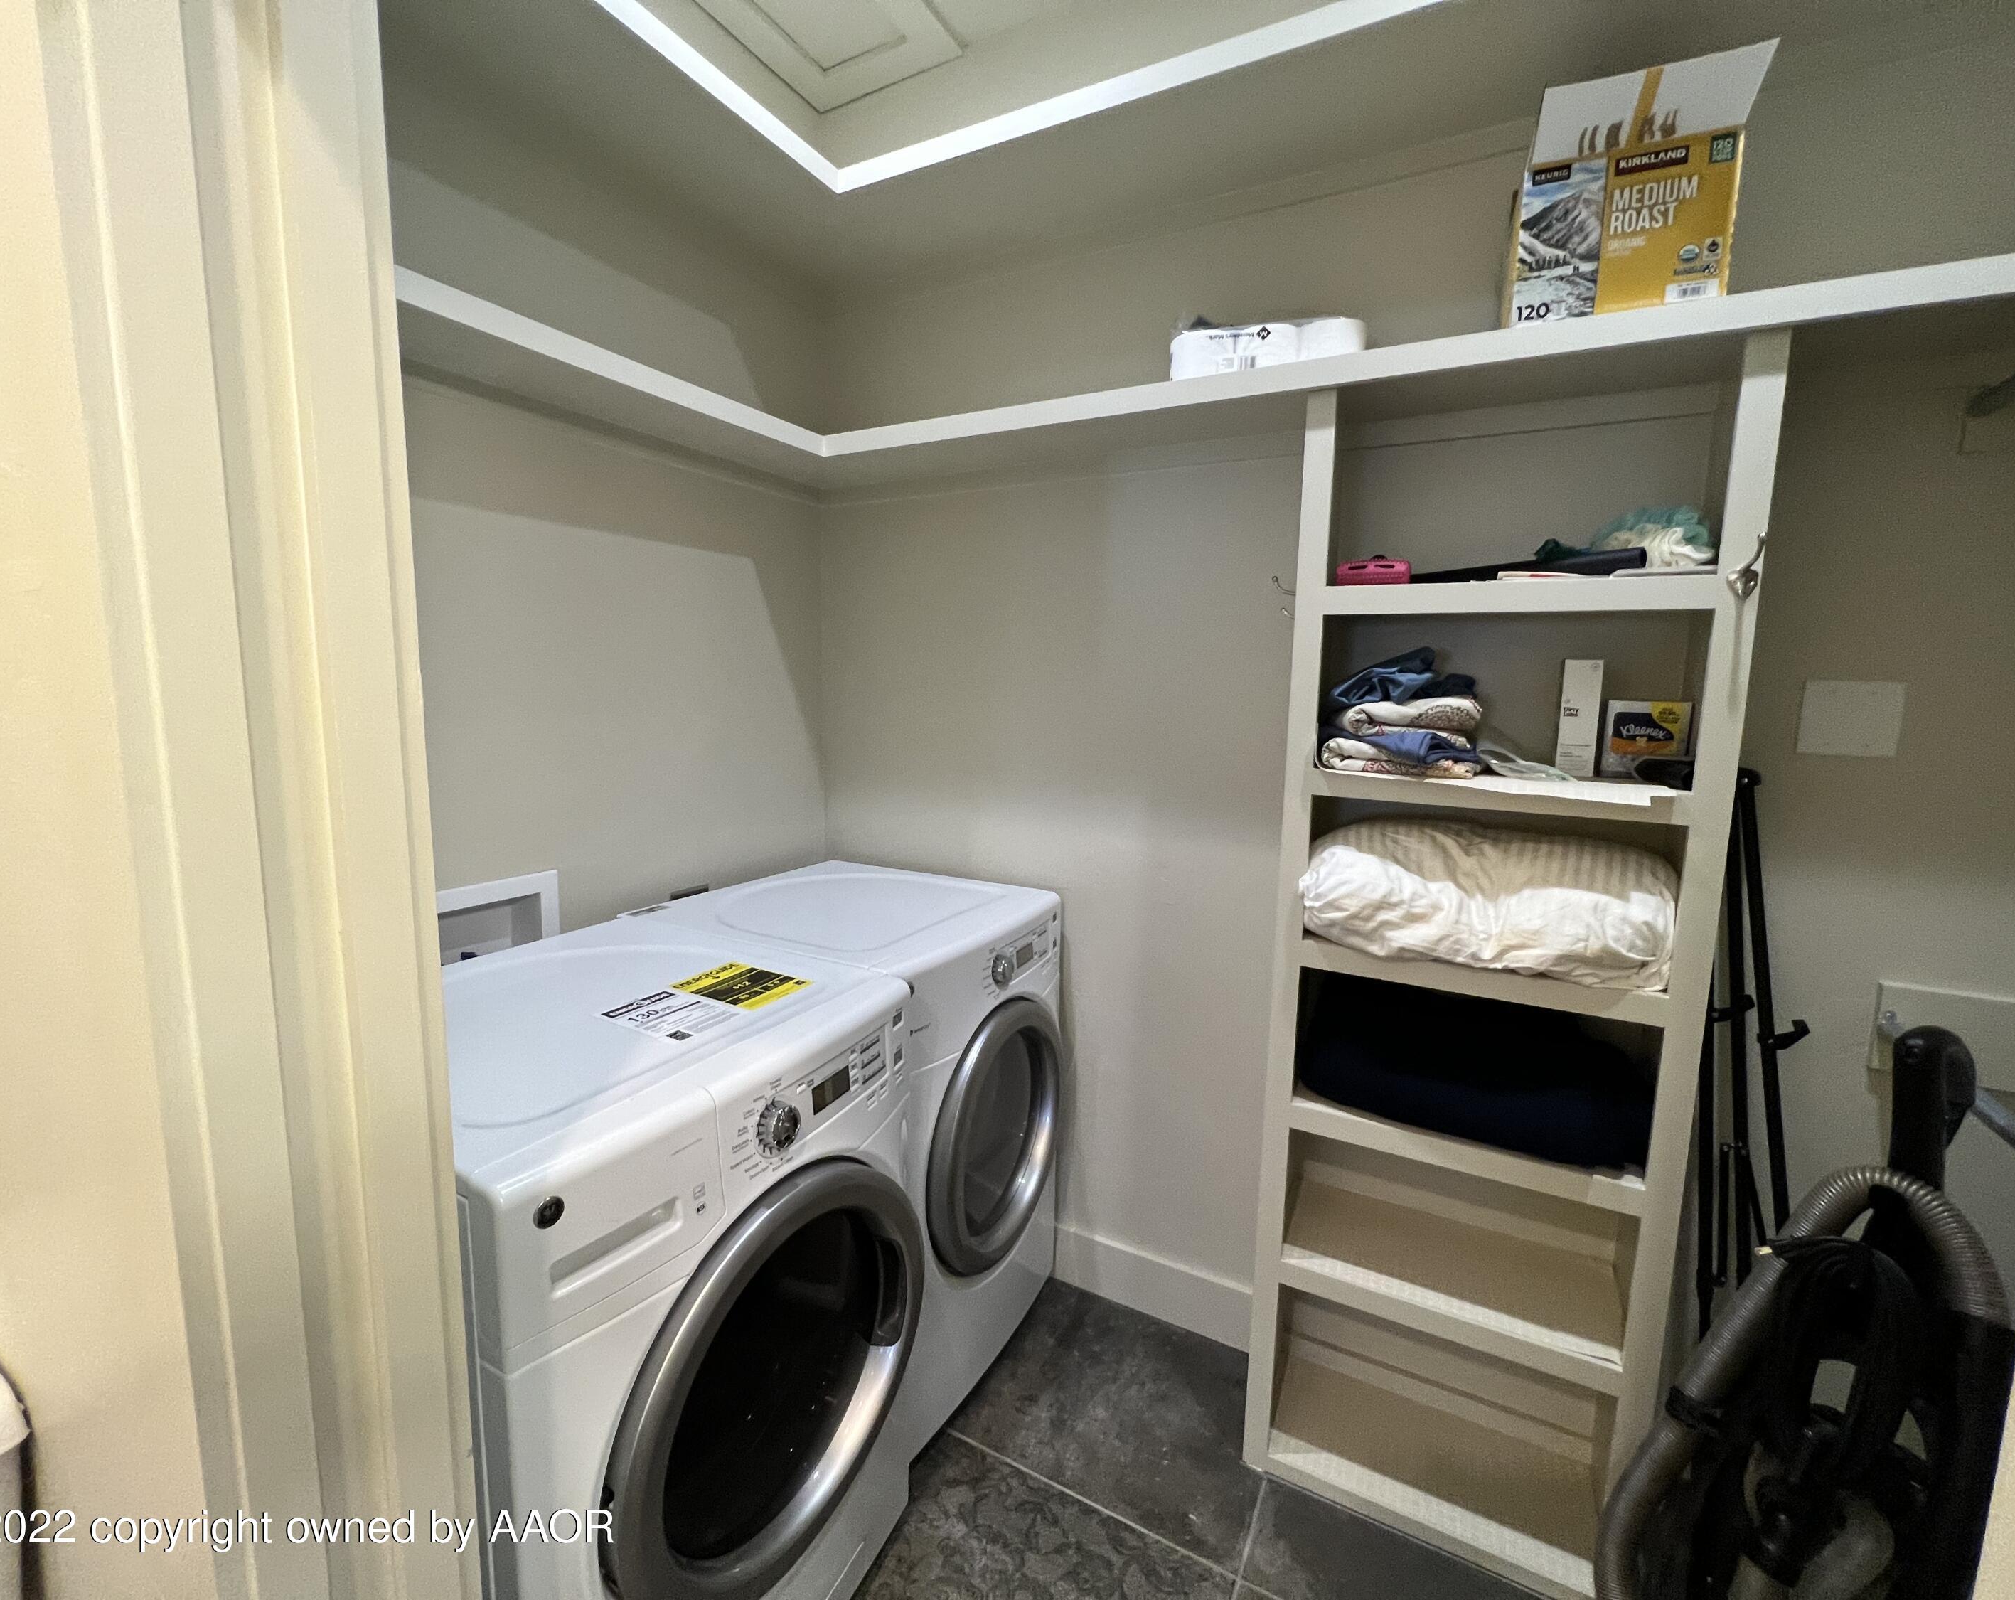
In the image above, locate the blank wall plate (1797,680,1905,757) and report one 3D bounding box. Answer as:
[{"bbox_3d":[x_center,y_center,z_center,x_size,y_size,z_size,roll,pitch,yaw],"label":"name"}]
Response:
[{"bbox_3d":[1.334,-0.128,1.266,0.115,0.115,0.007,5,10,27],"label":"blank wall plate"}]

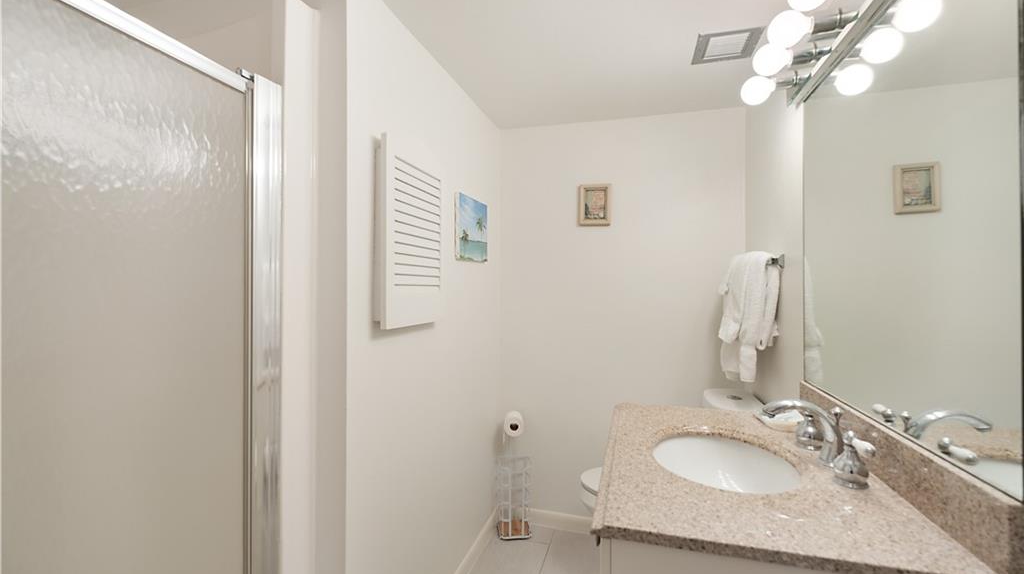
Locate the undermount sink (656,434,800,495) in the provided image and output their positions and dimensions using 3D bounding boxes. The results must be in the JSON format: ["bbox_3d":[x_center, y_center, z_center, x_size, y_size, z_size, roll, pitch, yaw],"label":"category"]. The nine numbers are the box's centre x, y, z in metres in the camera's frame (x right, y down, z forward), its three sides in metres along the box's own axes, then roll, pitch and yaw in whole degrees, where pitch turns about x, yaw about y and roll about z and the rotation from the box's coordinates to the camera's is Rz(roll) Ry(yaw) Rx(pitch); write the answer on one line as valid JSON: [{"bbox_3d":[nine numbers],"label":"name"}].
[{"bbox_3d":[0.495,0.479,1.008,0.330,0.150,0.415,0,0,16],"label":"undermount sink"}]

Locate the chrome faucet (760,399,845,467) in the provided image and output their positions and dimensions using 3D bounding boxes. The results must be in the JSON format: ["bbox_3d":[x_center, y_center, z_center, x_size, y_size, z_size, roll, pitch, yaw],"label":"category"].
[{"bbox_3d":[0.662,0.327,0.970,0.165,0.134,0.055,0,0,16],"label":"chrome faucet"}]

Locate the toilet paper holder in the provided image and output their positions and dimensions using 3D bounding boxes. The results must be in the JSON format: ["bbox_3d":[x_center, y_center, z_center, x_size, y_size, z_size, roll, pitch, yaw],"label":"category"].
[{"bbox_3d":[0.007,1.086,2.253,0.155,0.400,0.135,0,0,-10],"label":"toilet paper holder"}]

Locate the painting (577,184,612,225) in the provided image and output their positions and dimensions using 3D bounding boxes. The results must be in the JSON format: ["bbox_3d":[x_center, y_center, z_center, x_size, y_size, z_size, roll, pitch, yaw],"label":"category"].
[{"bbox_3d":[0.426,-0.423,2.211,0.160,0.222,0.020,0,0,16],"label":"painting"}]

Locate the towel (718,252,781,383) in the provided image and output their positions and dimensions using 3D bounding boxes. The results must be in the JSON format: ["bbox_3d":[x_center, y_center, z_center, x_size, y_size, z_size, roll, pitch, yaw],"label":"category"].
[{"bbox_3d":[0.910,0.106,1.678,0.165,0.470,0.340,0,0,16],"label":"towel"}]

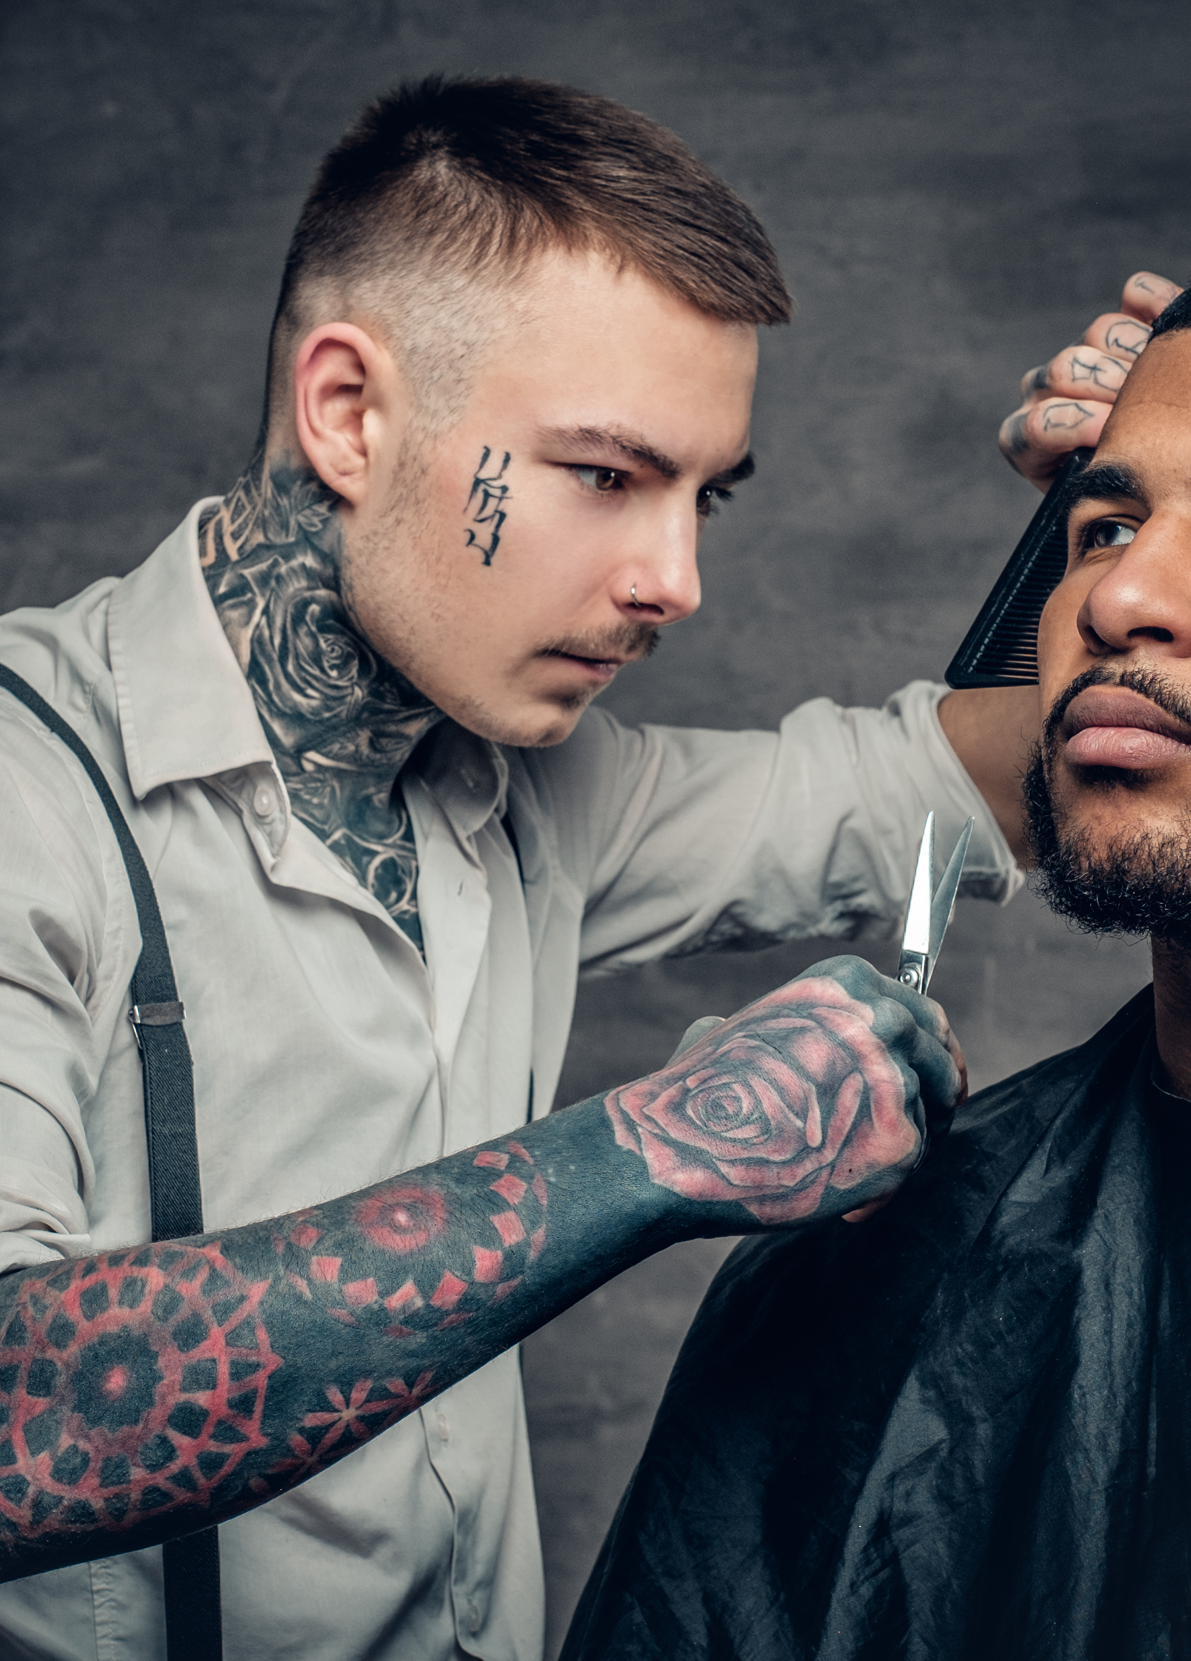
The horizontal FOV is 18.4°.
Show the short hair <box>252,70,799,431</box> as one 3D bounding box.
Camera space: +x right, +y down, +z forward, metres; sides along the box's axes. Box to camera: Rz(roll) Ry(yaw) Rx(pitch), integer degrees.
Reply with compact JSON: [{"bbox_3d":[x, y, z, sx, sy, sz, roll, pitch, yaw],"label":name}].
[{"bbox_3d":[-0.020,-0.202,1.382,0.216,0.171,0.162,32,16,30],"label":"short hair"}]

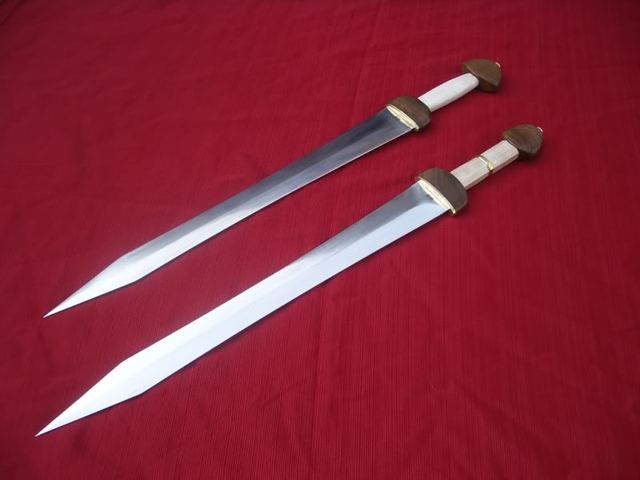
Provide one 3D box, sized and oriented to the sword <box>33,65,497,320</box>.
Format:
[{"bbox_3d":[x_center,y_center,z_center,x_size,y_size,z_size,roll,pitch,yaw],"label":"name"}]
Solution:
[{"bbox_3d":[-0.016,-0.091,0.852,0.731,0.038,0.072,-31,56,-22],"label":"sword"}]

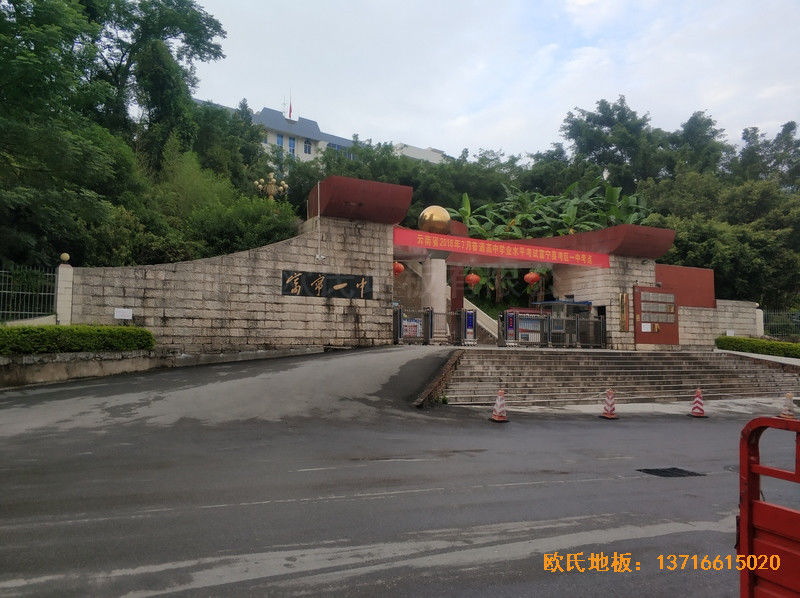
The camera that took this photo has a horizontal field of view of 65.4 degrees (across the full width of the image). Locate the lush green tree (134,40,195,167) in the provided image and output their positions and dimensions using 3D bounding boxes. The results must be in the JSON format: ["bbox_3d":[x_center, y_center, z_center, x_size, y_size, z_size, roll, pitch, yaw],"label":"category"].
[{"bbox_3d":[-13.170,-10.923,35.000,3.600,7.600,3.600,2,-5,-21],"label":"lush green tree"}]

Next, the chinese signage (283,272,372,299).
[{"bbox_3d":[-2.464,-0.464,21.701,3.394,0.820,0.060,3,-5,-29],"label":"chinese signage"}]

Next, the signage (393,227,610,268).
[{"bbox_3d":[4.828,-2.029,26.007,12.226,0.750,0.100,3,-5,-34],"label":"signage"}]

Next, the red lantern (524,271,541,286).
[{"bbox_3d":[5.953,-0.921,28.000,0.710,0.710,0.710,-1,-4,12],"label":"red lantern"}]

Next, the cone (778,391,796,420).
[{"bbox_3d":[9.600,2.656,15.400,0.390,0.670,0.390,1,-4,-10],"label":"cone"}]

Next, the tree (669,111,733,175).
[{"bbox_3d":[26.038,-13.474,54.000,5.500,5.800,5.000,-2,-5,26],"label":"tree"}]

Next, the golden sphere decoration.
[{"bbox_3d":[1.448,-3.246,26.000,1.310,1.310,1.310,0,-4,3],"label":"golden sphere decoration"}]

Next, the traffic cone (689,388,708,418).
[{"bbox_3d":[7.036,2.460,14.700,0.390,0.690,0.390,1,-4,-10],"label":"traffic cone"}]

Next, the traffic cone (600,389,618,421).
[{"bbox_3d":[4.757,2.391,14.150,0.390,0.690,0.390,1,-4,-10],"label":"traffic cone"}]

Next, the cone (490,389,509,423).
[{"bbox_3d":[2.201,2.339,13.650,0.390,0.690,0.390,1,-4,-10],"label":"cone"}]

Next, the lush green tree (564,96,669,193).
[{"bbox_3d":[17.981,-12.808,52.000,9.200,8.400,8.000,-1,-5,19],"label":"lush green tree"}]

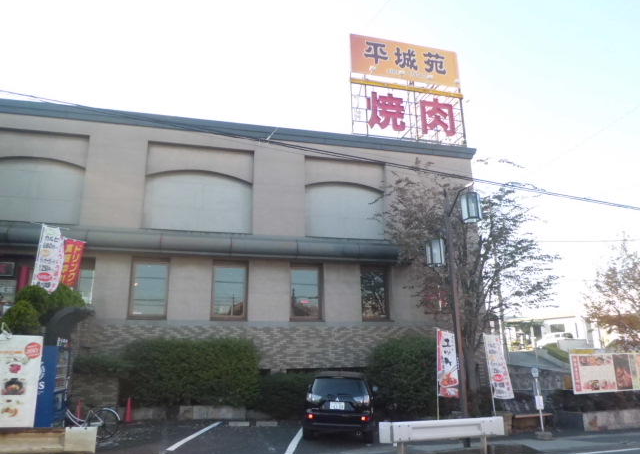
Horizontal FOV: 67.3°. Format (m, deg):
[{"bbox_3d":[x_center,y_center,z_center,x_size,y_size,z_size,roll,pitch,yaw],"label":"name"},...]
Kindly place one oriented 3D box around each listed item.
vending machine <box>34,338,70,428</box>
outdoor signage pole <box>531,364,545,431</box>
[{"bbox_3d":[-6.022,3.470,10.376,0.720,1.930,1.060,3,-16,-13],"label":"vending machine"},{"bbox_3d":[5.719,4.511,12.549,0.300,1.720,0.200,3,-16,-13],"label":"outdoor signage pole"}]

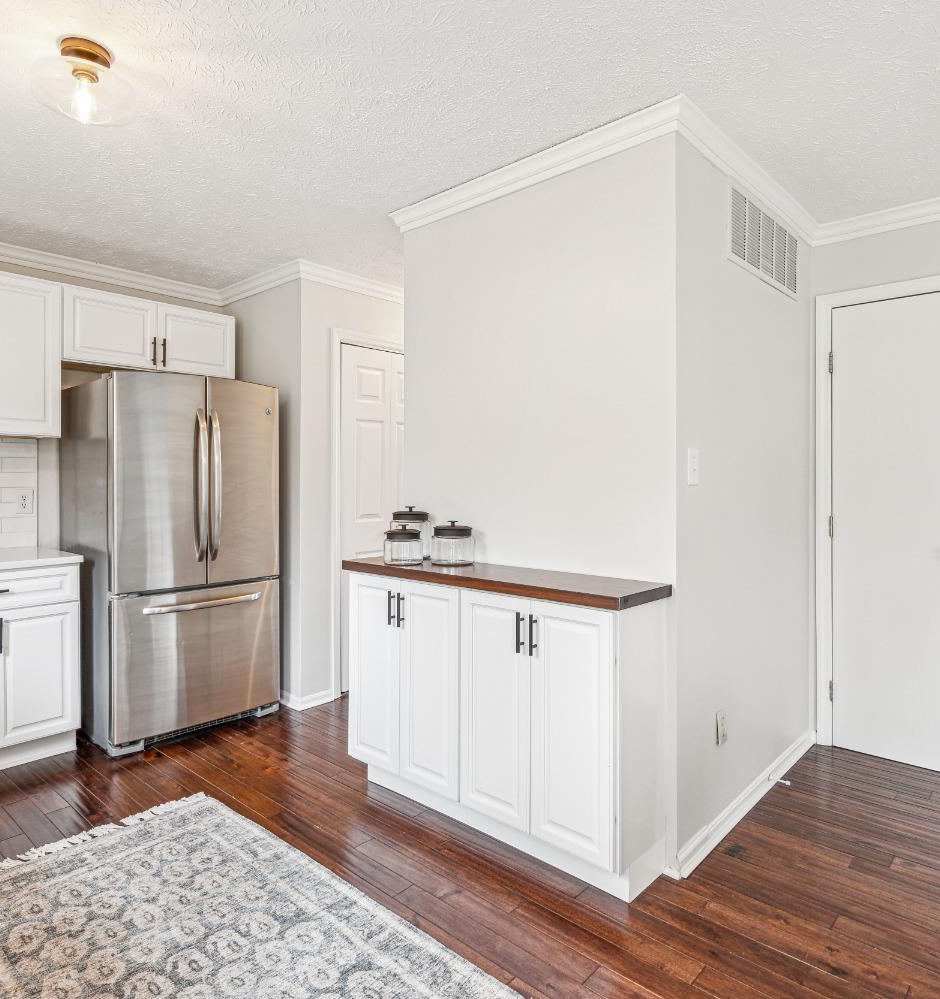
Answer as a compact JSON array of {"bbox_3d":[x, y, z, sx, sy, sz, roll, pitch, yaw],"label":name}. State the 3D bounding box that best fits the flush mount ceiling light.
[{"bbox_3d":[-1.063,-1.152,1.845,0.267,0.172,0.267,1,1,42],"label":"flush mount ceiling light"}]

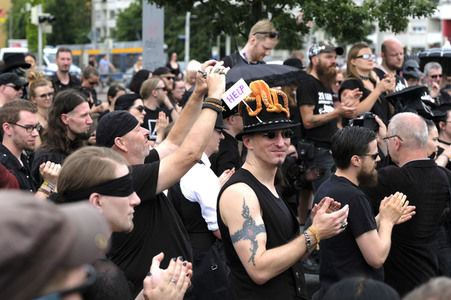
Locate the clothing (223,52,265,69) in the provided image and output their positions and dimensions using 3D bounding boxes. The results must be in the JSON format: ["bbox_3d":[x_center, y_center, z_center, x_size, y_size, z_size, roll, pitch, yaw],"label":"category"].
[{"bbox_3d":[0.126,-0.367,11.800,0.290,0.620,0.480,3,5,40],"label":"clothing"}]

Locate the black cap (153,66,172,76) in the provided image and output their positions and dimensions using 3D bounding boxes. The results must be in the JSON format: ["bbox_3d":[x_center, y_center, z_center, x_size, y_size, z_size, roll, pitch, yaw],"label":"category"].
[{"bbox_3d":[-0.618,-0.771,16.700,0.230,0.115,0.180,2,5,24],"label":"black cap"}]

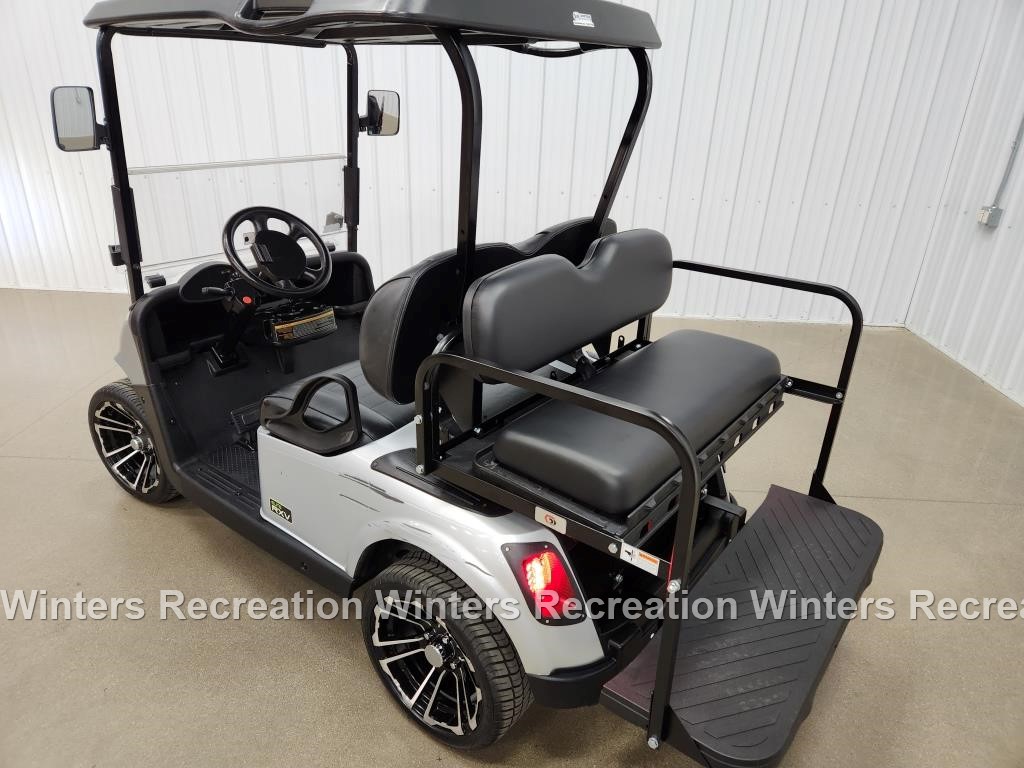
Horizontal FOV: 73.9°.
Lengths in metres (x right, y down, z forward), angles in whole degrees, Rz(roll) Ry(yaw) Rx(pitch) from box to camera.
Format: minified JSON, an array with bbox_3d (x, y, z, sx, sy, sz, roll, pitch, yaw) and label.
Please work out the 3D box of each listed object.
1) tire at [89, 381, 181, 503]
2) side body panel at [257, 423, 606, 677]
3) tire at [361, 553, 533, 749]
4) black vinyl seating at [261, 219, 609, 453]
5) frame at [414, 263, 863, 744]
[{"bbox_3d":[-1.486,0.224,2.789,0.515,0.515,0.207,16,28,26],"label":"tire"},{"bbox_3d":[-0.288,0.360,1.741,1.240,0.565,0.170,20,30,33],"label":"side body panel"},{"bbox_3d":[-0.183,0.714,1.831,0.475,0.475,0.210,20,30,33],"label":"tire"},{"bbox_3d":[-0.166,-0.227,2.134,0.620,0.590,1.060,20,30,33],"label":"black vinyl seating"},{"bbox_3d":[0.382,0.146,1.786,0.700,0.715,1.110,20,30,33],"label":"frame"}]

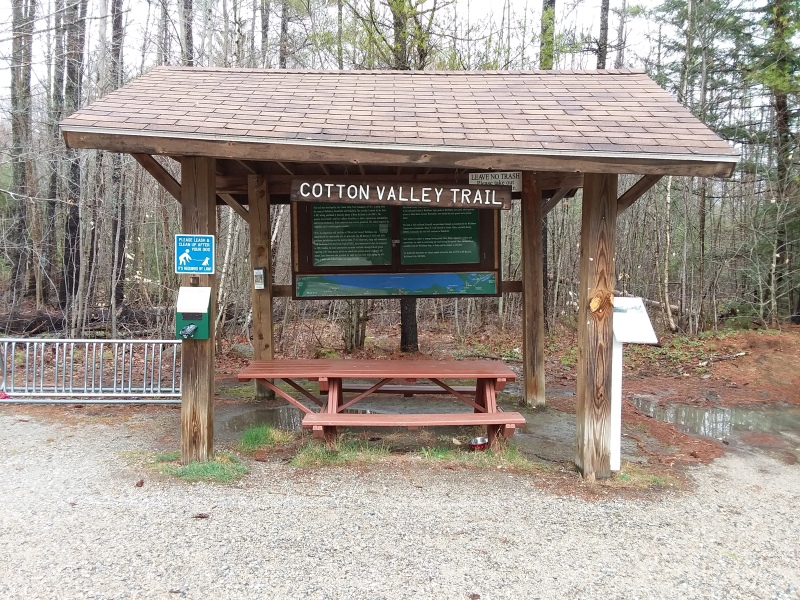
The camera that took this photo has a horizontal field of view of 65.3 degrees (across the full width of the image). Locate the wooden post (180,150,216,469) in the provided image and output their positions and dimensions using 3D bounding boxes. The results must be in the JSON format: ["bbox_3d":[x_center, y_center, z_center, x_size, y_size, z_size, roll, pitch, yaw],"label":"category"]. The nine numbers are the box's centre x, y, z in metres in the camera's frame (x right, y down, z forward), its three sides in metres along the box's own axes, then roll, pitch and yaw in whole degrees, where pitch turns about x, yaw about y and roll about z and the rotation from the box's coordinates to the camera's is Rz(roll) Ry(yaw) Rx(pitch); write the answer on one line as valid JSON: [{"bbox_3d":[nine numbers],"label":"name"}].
[{"bbox_3d":[-1.602,0.062,4.975,0.203,2.495,0.203,1,3,0],"label":"wooden post"}]

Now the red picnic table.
[{"bbox_3d":[-0.215,0.959,5.945,2.450,0.621,1.550,0,3,-2],"label":"red picnic table"}]

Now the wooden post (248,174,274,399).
[{"bbox_3d":[-1.587,-0.138,7.223,0.195,2.554,0.195,-1,3,0],"label":"wooden post"}]

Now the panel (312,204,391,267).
[{"bbox_3d":[-0.544,-0.777,7.116,0.895,0.777,0.030,-1,3,0],"label":"panel"}]

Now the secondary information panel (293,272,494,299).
[{"bbox_3d":[-0.035,-0.172,7.133,2.288,0.256,0.030,-1,3,0],"label":"secondary information panel"}]

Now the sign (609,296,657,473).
[{"bbox_3d":[1.895,0.679,5.251,0.370,1.384,0.400,0,3,0],"label":"sign"}]

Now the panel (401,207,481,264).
[{"bbox_3d":[0.462,-0.788,7.115,0.889,0.755,0.030,-1,3,0],"label":"panel"}]

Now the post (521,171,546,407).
[{"bbox_3d":[1.548,-0.143,7.222,0.195,2.694,0.195,-2,3,0],"label":"post"}]

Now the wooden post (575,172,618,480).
[{"bbox_3d":[1.560,0.175,4.941,0.203,2.446,0.203,0,3,0],"label":"wooden post"}]

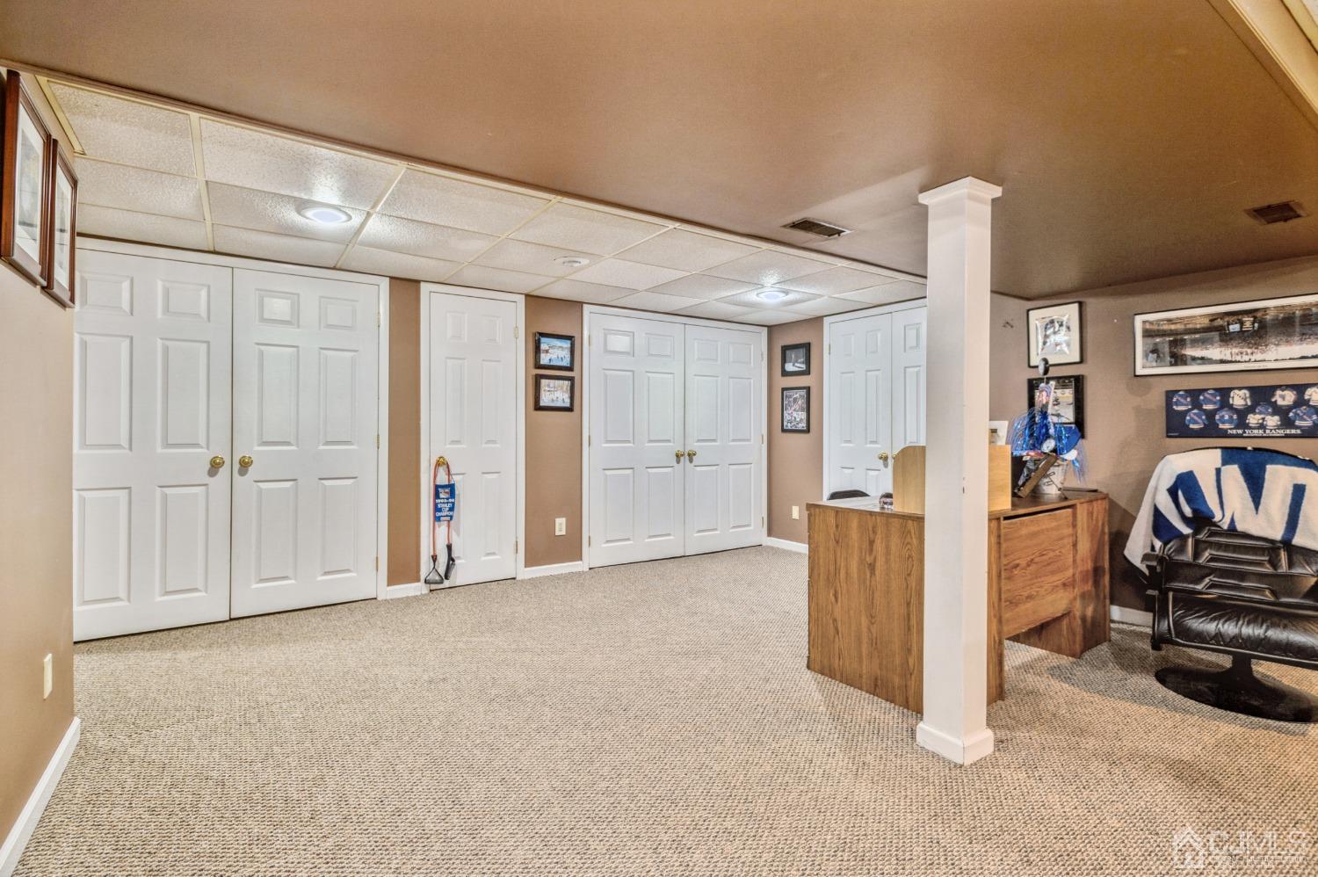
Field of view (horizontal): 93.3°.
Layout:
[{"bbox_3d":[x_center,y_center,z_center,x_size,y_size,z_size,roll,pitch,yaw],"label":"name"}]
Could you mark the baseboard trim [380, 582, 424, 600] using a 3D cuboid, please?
[{"bbox_3d":[-1.656,0.995,4.049,0.229,0.080,0.014,0,1,-34],"label":"baseboard trim"}]

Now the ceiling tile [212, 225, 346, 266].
[{"bbox_3d":[-2.070,-1.048,3.399,0.600,0.020,0.570,0,1,-35],"label":"ceiling tile"}]

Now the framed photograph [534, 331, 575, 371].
[{"bbox_3d":[-0.752,-0.635,4.556,0.315,0.262,0.025,0,1,-34],"label":"framed photograph"}]

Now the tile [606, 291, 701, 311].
[{"bbox_3d":[-0.006,-1.050,4.761,0.607,0.018,0.511,0,1,-34],"label":"tile"}]

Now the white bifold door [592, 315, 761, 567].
[{"bbox_3d":[0.214,0.012,5.237,1.799,1.949,0.046,0,1,-34],"label":"white bifold door"}]

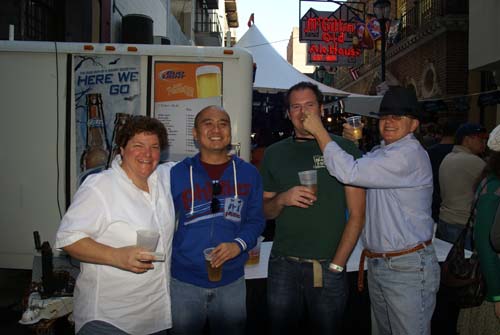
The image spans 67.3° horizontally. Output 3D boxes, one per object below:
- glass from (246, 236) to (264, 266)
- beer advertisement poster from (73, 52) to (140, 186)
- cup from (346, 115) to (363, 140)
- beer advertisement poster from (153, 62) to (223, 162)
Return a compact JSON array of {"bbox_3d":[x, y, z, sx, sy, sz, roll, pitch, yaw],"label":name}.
[{"bbox_3d":[0.032,0.470,2.100,0.090,0.146,0.090,1,2,0],"label":"glass"},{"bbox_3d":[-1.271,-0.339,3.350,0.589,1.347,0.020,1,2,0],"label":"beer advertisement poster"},{"bbox_3d":[0.606,-0.227,2.170,0.086,0.134,0.086,-6,2,0],"label":"cup"},{"bbox_3d":[-0.546,-0.491,3.350,0.607,0.892,0.020,1,2,0],"label":"beer advertisement poster"}]

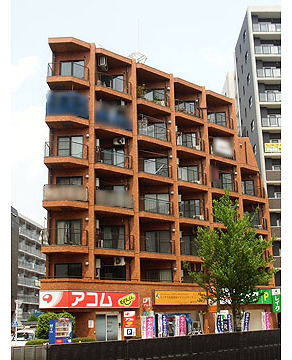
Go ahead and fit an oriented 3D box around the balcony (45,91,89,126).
[{"bbox_3d":[-5.260,-4.773,35.916,2.821,2.178,1.337,0,-15,-4],"label":"balcony"}]

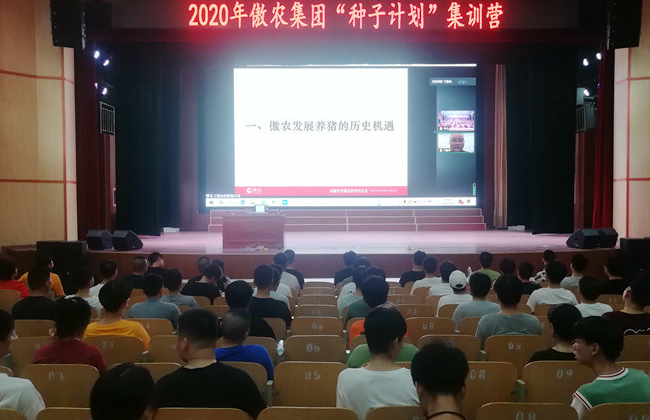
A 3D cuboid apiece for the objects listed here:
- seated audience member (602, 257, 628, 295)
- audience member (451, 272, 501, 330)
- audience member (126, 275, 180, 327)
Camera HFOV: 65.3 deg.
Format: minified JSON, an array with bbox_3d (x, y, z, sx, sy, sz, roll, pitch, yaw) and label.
[{"bbox_3d":[3.609,1.214,6.575,0.500,1.267,0.680,0,2,0],"label":"seated audience member"},{"bbox_3d":[1.494,1.237,5.173,0.490,1.265,0.720,0,2,0],"label":"audience member"},{"bbox_3d":[-1.672,1.258,5.173,0.510,1.268,0.720,0,2,0],"label":"audience member"}]

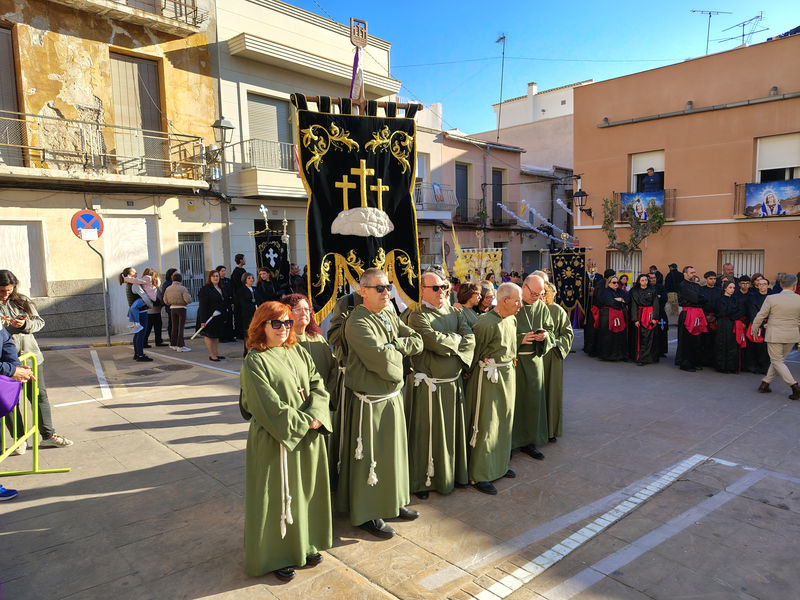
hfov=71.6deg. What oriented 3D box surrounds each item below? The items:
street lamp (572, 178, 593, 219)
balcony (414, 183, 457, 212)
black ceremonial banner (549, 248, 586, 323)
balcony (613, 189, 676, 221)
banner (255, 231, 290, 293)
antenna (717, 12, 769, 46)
[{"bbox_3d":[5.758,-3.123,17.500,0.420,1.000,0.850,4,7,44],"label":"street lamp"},{"bbox_3d":[1.218,-3.566,19.300,1.750,1.000,0.550,-5,7,-40],"label":"balcony"},{"bbox_3d":[3.241,-0.270,10.700,0.720,1.420,0.100,1,6,21],"label":"black ceremonial banner"},{"bbox_3d":[7.525,-2.913,17.100,1.750,0.950,0.400,4,7,44],"label":"balcony"},{"bbox_3d":[-2.608,-0.754,11.300,0.680,1.300,0.100,-3,6,-19],"label":"banner"},{"bbox_3d":[10.883,-8.583,17.600,0.550,1.000,1.400,-4,6,-27],"label":"antenna"}]

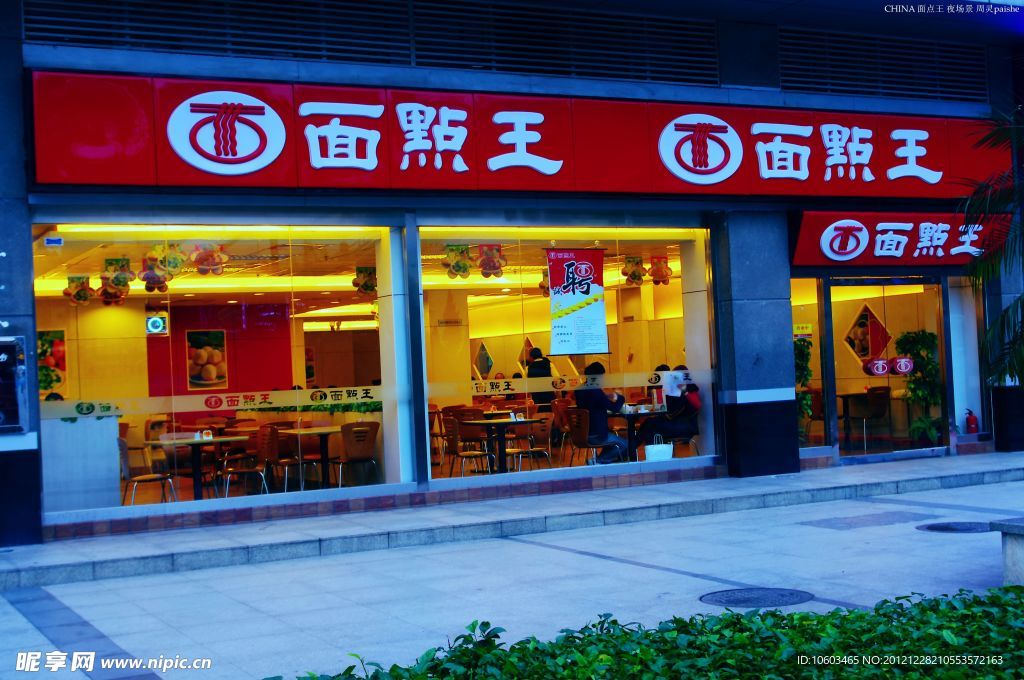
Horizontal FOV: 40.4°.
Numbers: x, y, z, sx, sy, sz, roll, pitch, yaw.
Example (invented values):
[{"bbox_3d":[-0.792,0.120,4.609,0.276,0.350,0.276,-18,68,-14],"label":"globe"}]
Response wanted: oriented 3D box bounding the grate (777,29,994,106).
[{"bbox_3d":[4.546,-3.320,16.923,3.302,0.780,0.111,-2,-1,-27],"label":"grate"}]

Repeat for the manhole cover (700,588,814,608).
[{"bbox_3d":[1.510,1.598,8.569,0.695,0.040,0.695,-3,-1,0],"label":"manhole cover"}]

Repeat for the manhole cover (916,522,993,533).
[{"bbox_3d":[3.691,1.555,11.454,0.705,0.040,0.705,-2,-1,-27],"label":"manhole cover"}]

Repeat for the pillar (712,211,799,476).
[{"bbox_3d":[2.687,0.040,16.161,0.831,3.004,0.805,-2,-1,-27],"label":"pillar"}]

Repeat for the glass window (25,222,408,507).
[{"bbox_3d":[-2.660,0.200,13.289,3.571,2.592,0.101,-2,-1,-27],"label":"glass window"}]

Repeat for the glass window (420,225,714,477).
[{"bbox_3d":[0.704,0.079,15.019,3.592,2.587,0.101,-2,-1,-27],"label":"glass window"}]

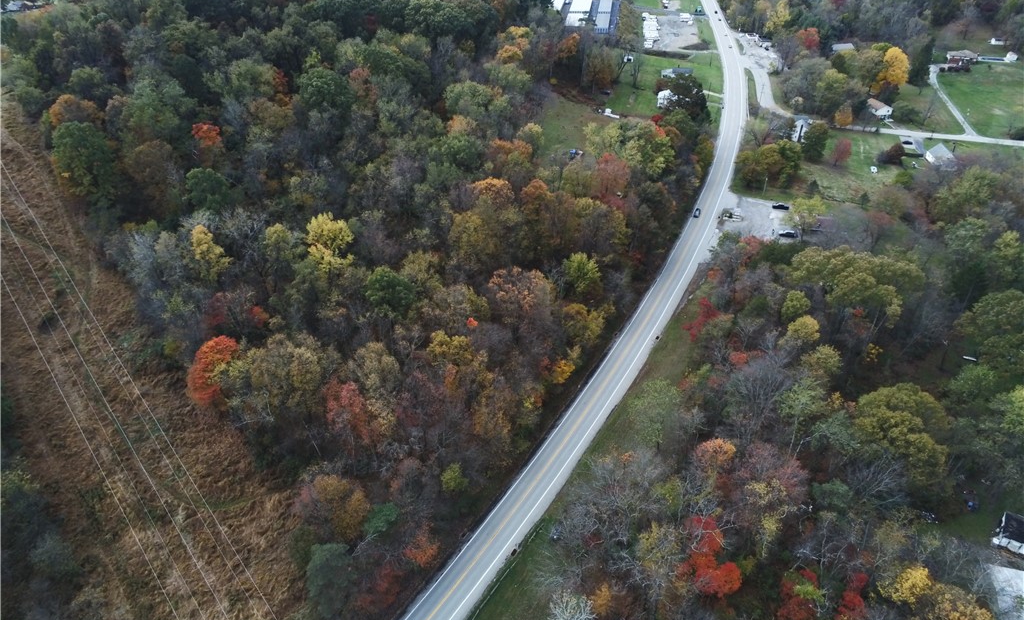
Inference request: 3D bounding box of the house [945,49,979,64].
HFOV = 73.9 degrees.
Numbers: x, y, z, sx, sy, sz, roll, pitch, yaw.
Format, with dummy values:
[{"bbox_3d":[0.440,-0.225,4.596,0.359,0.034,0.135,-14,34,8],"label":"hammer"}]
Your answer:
[{"bbox_3d":[239.086,-135.238,362.870,15.240,5.500,9.200,6,37,10],"label":"house"}]

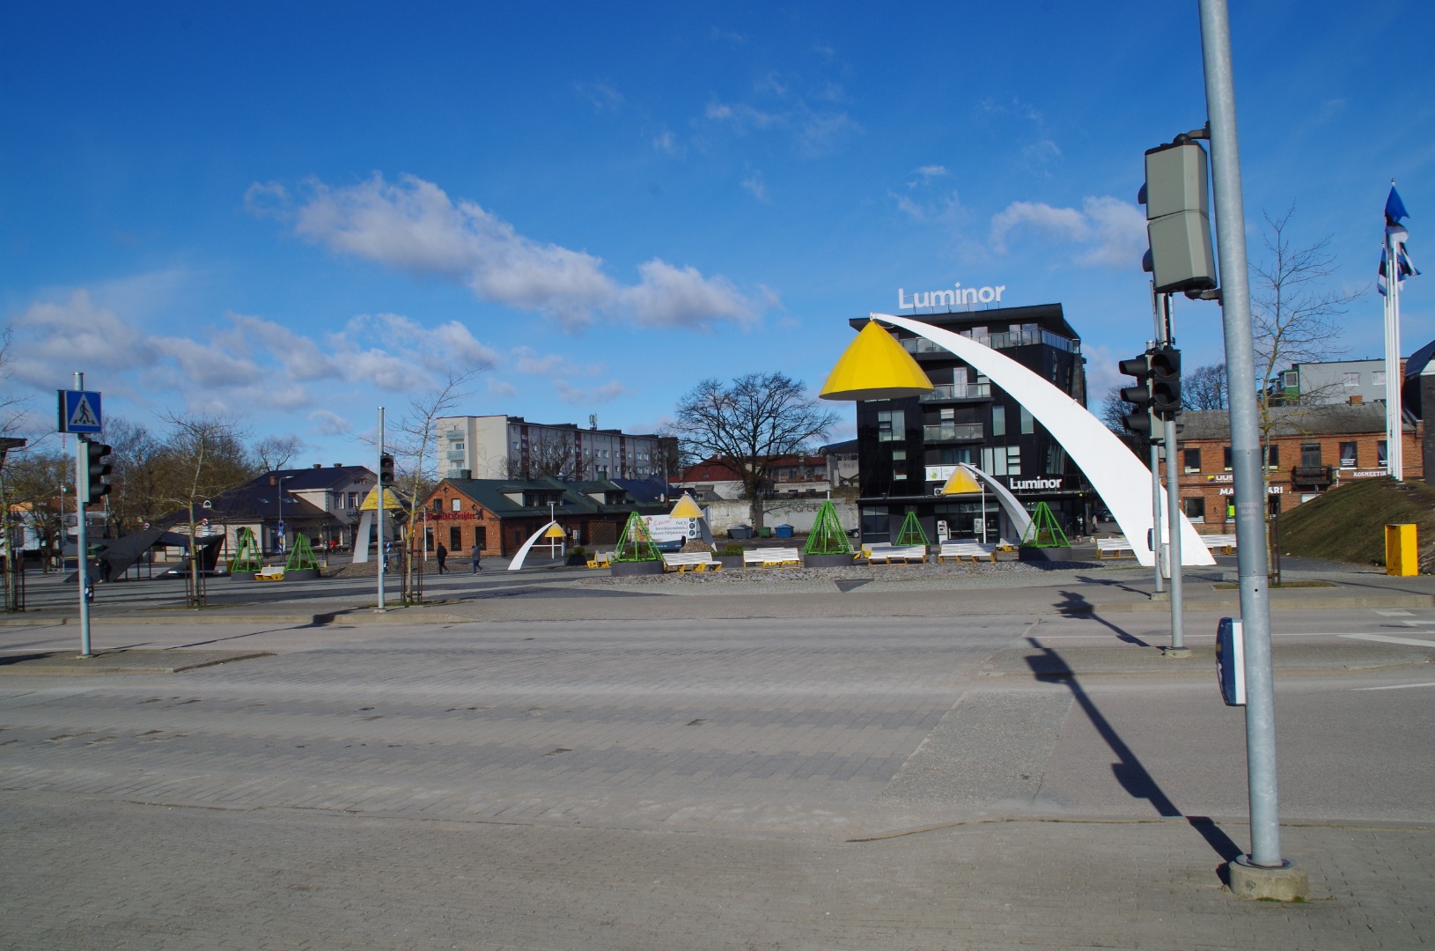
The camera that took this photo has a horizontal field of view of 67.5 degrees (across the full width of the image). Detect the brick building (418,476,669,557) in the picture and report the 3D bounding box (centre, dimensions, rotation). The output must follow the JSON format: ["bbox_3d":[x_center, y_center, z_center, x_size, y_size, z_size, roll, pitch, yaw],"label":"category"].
[{"bbox_3d":[-14.900,3.350,93.000,9.200,6.100,25.000,-2,-1,24],"label":"brick building"}]

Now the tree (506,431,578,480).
[{"bbox_3d":[-19.926,0.955,122.000,8.200,12.000,8.200,-2,-1,0],"label":"tree"}]

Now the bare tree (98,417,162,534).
[{"bbox_3d":[-52.359,0.752,96.000,6.000,11.800,6.000,-2,0,-30],"label":"bare tree"}]

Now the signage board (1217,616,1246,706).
[{"bbox_3d":[2.335,0.843,4.880,0.075,0.400,0.120,-2,-1,0],"label":"signage board"}]

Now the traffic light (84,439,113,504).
[{"bbox_3d":[-8.493,-0.038,14.700,0.340,0.880,0.300,-2,0,8],"label":"traffic light"}]

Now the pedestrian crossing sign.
[{"bbox_3d":[-9.673,-0.961,16.300,0.170,0.630,0.630,-2,-1,16],"label":"pedestrian crossing sign"}]

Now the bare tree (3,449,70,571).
[{"bbox_3d":[-50.647,2.631,80.000,4.800,9.200,4.800,-2,-1,0],"label":"bare tree"}]

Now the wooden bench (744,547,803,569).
[{"bbox_3d":[2.148,3.244,42.000,2.150,0.850,0.750,-2,-1,-2],"label":"wooden bench"}]

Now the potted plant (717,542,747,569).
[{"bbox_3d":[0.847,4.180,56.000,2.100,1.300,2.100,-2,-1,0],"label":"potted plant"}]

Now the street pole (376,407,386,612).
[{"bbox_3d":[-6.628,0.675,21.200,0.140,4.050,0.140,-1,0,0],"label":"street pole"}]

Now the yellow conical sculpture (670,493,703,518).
[{"bbox_3d":[-2.192,2.153,75.000,2.450,1.800,2.450,-2,-1,0],"label":"yellow conical sculpture"}]

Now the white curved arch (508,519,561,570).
[{"bbox_3d":[-10.732,4.078,62.500,2.900,2.950,0.600,-2,0,-3],"label":"white curved arch"}]

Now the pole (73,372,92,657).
[{"bbox_3d":[-9.983,0.600,16.900,0.140,4.450,0.140,-2,-1,0],"label":"pole"}]

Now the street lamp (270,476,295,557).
[{"bbox_3d":[-32.150,3.132,80.000,1.050,6.000,0.250,-2,0,6],"label":"street lamp"}]

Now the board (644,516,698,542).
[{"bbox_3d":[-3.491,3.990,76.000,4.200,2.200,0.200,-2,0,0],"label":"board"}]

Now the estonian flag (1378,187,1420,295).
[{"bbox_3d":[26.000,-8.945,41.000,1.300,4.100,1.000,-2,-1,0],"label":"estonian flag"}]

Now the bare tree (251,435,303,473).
[{"bbox_3d":[-49.974,1.465,122.000,6.000,12.300,6.000,-2,-1,0],"label":"bare tree"}]

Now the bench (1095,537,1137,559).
[{"bbox_3d":[18.335,3.261,48.200,2.500,0.880,0.850,-2,-1,0],"label":"bench"}]

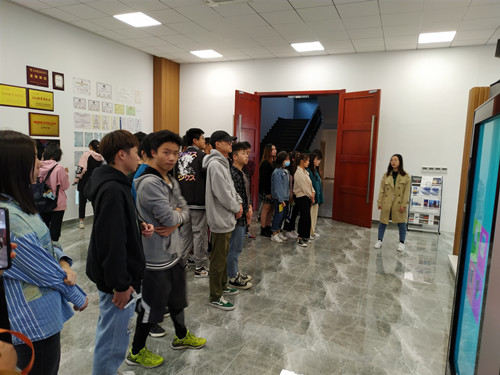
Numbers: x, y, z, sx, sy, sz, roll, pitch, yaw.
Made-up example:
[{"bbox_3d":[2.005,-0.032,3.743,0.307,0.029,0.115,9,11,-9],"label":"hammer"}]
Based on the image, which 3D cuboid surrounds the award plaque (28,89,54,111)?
[{"bbox_3d":[-3.556,-1.477,5.928,0.030,0.335,0.465,5,7,23],"label":"award plaque"}]

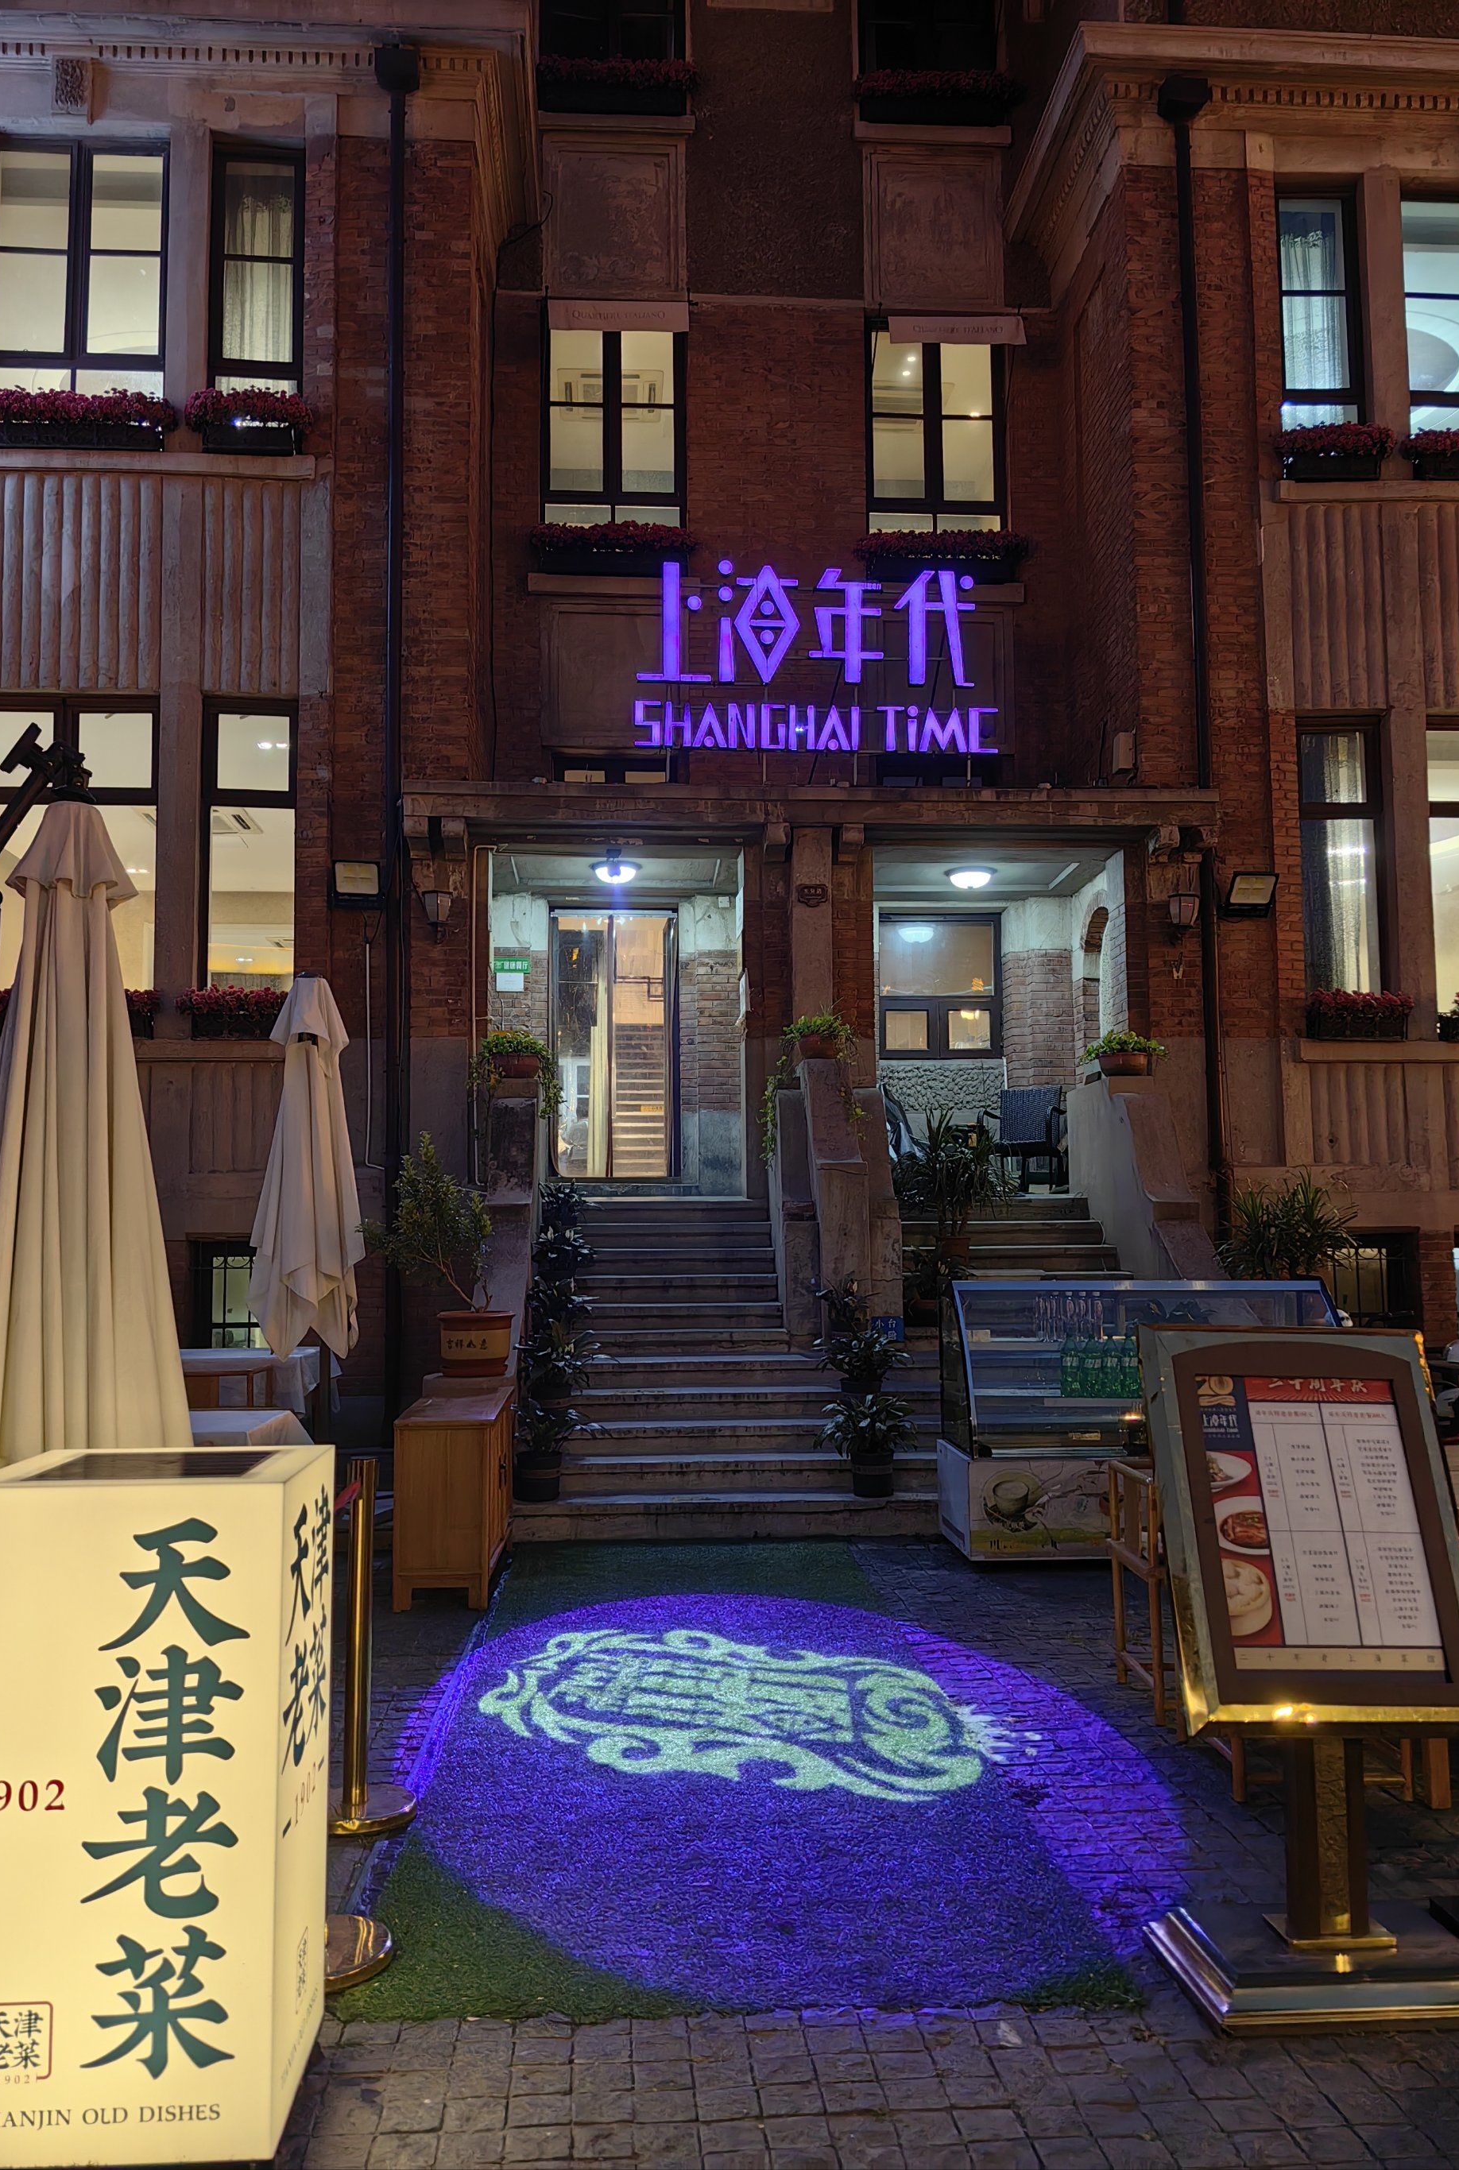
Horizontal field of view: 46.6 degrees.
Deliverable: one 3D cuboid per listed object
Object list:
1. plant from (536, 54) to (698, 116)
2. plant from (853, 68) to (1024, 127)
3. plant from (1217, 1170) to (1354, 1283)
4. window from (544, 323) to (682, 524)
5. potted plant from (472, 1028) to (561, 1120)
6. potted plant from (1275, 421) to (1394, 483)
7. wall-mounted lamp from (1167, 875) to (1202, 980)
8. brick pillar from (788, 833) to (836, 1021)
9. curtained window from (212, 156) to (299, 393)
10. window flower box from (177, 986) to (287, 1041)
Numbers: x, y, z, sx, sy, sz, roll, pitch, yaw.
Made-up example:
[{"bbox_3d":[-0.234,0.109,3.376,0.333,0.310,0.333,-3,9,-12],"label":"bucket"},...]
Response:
[{"bbox_3d":[-0.920,-8.010,13.745,1.290,0.480,0.320,0,-4,-4],"label":"plant"},{"bbox_3d":[1.688,-7.995,13.884,1.364,0.464,0.320,0,-5,-4],"label":"plant"},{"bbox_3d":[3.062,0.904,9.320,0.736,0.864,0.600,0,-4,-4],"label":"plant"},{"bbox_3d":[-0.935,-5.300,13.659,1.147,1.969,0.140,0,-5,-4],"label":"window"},{"bbox_3d":[-1.388,-0.069,11.060,0.570,0.598,0.480,0,-5,-4],"label":"potted plant"},{"bbox_3d":[4.156,-4.331,11.704,0.840,0.462,0.300,0,-5,-4],"label":"potted plant"},{"bbox_3d":[2.995,-1.051,11.156,0.240,0.644,0.240,0,-5,-4],"label":"wall-mounted lamp"},{"bbox_3d":[0.545,-0.967,11.537,0.293,1.521,0.300,0,-5,-4],"label":"brick pillar"},{"bbox_3d":[-3.222,-5.476,11.533,0.624,1.951,0.140,0,-5,-4],"label":"curtained window"},{"bbox_3d":[-3.171,-0.455,11.080,0.796,0.353,0.280,0,-5,-4],"label":"window flower box"}]

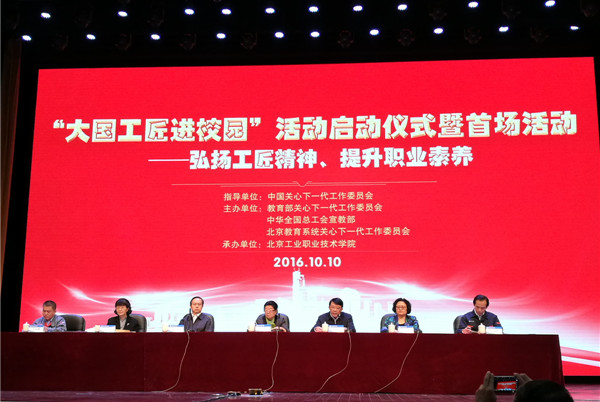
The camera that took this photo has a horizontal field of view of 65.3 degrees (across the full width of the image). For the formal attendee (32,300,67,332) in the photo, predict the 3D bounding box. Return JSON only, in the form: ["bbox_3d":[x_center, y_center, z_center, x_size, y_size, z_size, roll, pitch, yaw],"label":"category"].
[{"bbox_3d":[-3.755,2.092,6.825,0.580,1.240,0.750,-2,-10,12],"label":"formal attendee"}]

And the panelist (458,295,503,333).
[{"bbox_3d":[2.553,1.965,6.508,0.600,1.290,0.750,-1,-10,7],"label":"panelist"}]

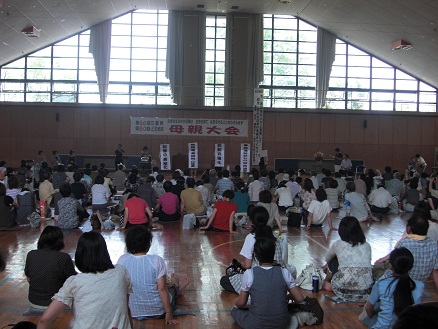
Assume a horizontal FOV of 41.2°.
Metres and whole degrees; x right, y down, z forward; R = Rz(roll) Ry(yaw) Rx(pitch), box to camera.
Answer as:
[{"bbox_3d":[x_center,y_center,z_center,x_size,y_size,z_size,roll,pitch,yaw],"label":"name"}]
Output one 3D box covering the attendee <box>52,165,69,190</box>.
[{"bbox_3d":[-5.307,0.469,19.500,0.530,0.840,0.750,1,1,0],"label":"attendee"}]

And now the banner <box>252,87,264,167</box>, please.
[{"bbox_3d":[2.330,-2.264,34.980,0.580,4.600,0.040,1,1,-4],"label":"banner"}]

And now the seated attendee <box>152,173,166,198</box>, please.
[{"bbox_3d":[-1.661,0.644,16.400,0.500,0.760,0.700,1,1,-4],"label":"seated attendee"}]

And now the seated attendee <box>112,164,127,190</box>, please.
[{"bbox_3d":[-3.579,0.454,21.076,0.520,0.860,0.700,1,2,-4],"label":"seated attendee"}]

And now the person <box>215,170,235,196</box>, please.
[{"bbox_3d":[0.186,0.602,17.505,0.560,0.850,0.700,1,2,-4],"label":"person"}]

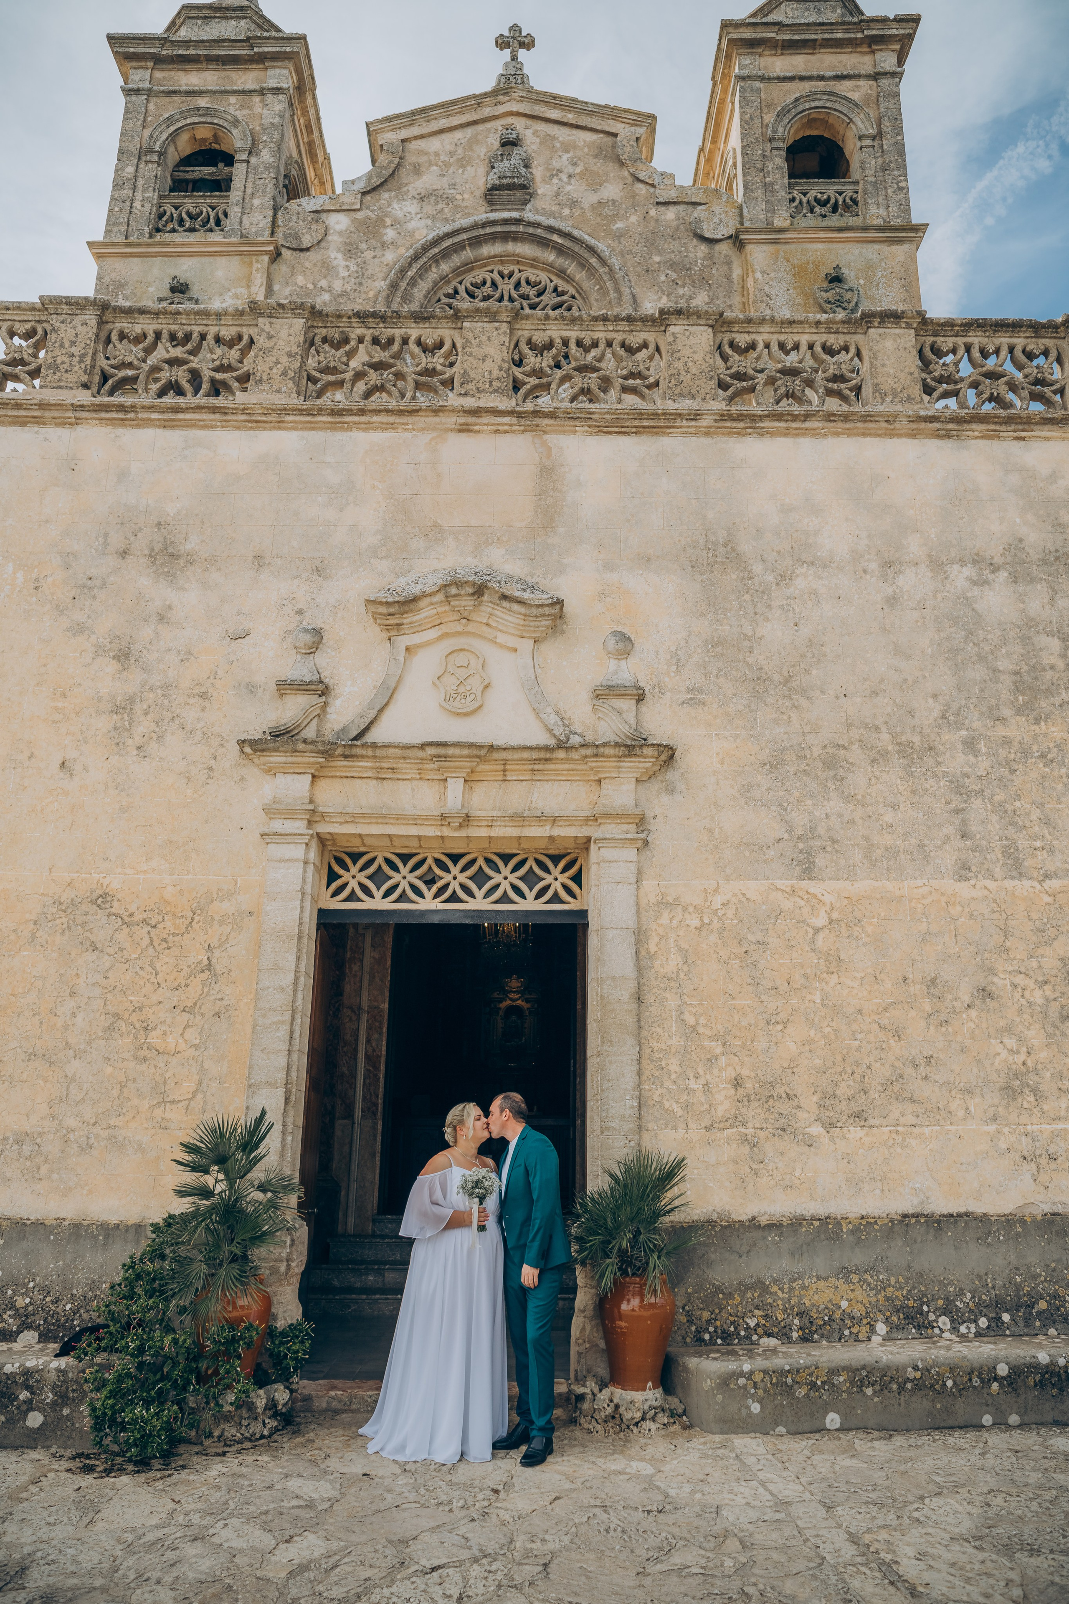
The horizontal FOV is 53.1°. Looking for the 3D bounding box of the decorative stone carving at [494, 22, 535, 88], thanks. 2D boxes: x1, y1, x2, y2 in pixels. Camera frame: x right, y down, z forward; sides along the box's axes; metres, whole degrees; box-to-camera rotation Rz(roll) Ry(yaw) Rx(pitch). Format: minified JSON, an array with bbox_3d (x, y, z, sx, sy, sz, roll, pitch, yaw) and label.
[{"bbox_3d":[-0.233,-8.927,12.796,0.480,1.025,0.270,1,-16,1],"label":"decorative stone carving"}]

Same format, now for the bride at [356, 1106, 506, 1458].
[{"bbox_3d":[-0.523,2.446,5.602,0.660,1.660,0.720,-14,-22,43],"label":"bride"}]

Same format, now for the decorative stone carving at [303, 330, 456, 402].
[{"bbox_3d":[-1.167,-3.298,8.223,1.156,0.663,0.180,1,-16,1],"label":"decorative stone carving"}]

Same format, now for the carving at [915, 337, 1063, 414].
[{"bbox_3d":[3.456,-3.207,8.151,1.101,0.668,0.180,1,-16,1],"label":"carving"}]

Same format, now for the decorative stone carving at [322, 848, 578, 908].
[{"bbox_3d":[-0.559,0.538,7.397,1.793,0.413,0.100,1,-16,1],"label":"decorative stone carving"}]

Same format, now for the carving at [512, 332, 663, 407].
[{"bbox_3d":[0.400,-3.272,8.121,1.143,0.690,0.200,1,-16,0],"label":"carving"}]

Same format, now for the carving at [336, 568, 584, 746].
[{"bbox_3d":[-0.517,-0.976,7.206,1.669,1.345,0.320,1,-16,0],"label":"carving"}]

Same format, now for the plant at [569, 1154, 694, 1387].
[{"bbox_3d":[0.553,2.594,5.968,0.690,1.242,0.660,1,-16,0],"label":"plant"}]

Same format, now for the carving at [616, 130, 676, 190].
[{"bbox_3d":[1.305,-7.446,12.613,0.700,0.863,0.300,1,-16,2],"label":"carving"}]

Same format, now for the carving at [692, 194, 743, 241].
[{"bbox_3d":[2.084,-6.609,12.301,0.596,0.668,0.300,1,-16,2],"label":"carving"}]

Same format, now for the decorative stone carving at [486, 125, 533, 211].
[{"bbox_3d":[-0.282,-7.189,12.061,0.537,1.139,0.350,1,-16,1],"label":"decorative stone carving"}]

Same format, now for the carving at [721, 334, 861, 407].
[{"bbox_3d":[1.944,-3.260,8.124,1.106,0.702,0.200,1,-16,0],"label":"carving"}]

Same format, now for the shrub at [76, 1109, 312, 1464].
[{"bbox_3d":[-1.847,2.598,5.979,1.183,1.695,0.970,1,-16,0],"label":"shrub"}]

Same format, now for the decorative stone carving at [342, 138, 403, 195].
[{"bbox_3d":[-1.872,-7.312,12.326,0.711,0.809,0.300,1,-16,1],"label":"decorative stone carving"}]

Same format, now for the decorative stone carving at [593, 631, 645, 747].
[{"bbox_3d":[0.566,-0.768,7.152,0.344,0.798,0.320,1,-16,0],"label":"decorative stone carving"}]

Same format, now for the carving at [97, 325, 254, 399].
[{"bbox_3d":[-2.729,-3.331,8.123,1.189,0.691,0.200,1,-16,0],"label":"carving"}]

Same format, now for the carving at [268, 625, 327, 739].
[{"bbox_3d":[-1.582,-0.765,7.292,0.403,0.810,0.300,1,-16,1],"label":"carving"}]

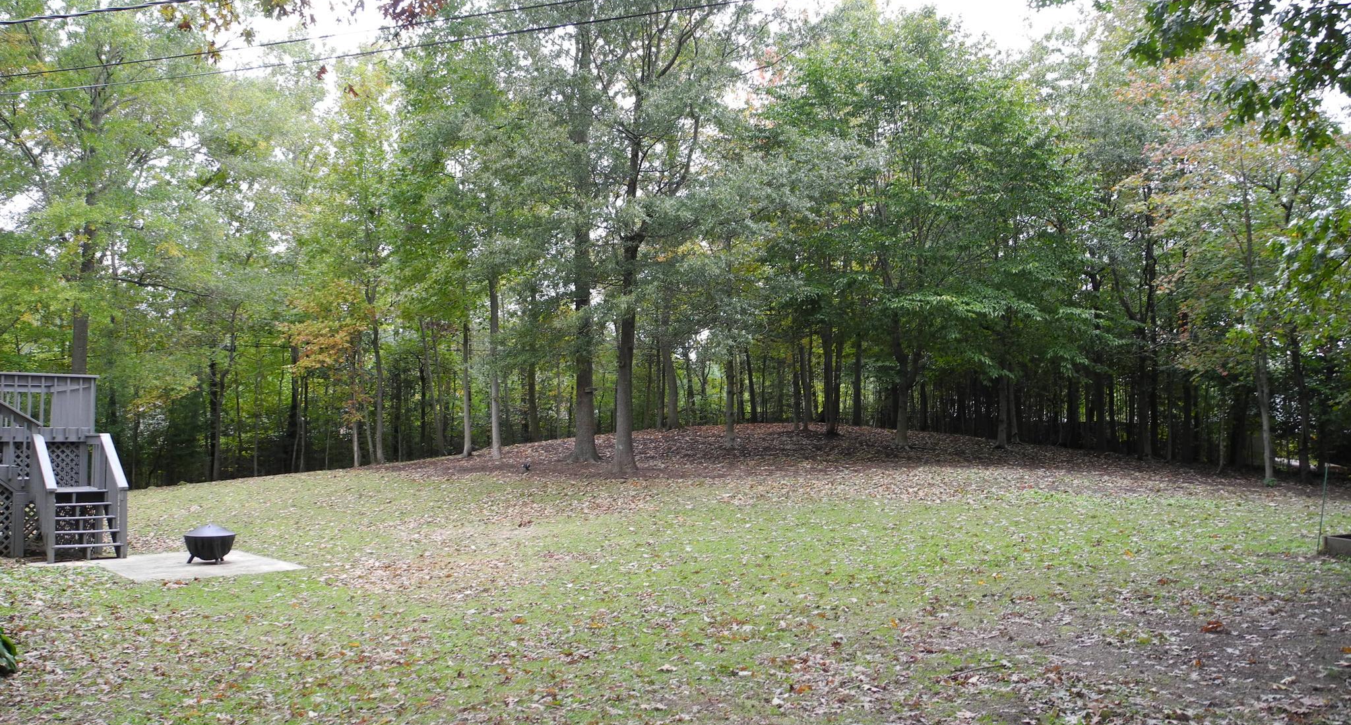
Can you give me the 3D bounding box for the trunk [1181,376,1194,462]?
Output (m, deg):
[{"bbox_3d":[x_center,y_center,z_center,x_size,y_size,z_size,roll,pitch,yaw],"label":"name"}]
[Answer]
[{"bbox_3d":[15.458,1.737,33.000,0.400,2.550,0.360,0,-2,0],"label":"trunk"}]

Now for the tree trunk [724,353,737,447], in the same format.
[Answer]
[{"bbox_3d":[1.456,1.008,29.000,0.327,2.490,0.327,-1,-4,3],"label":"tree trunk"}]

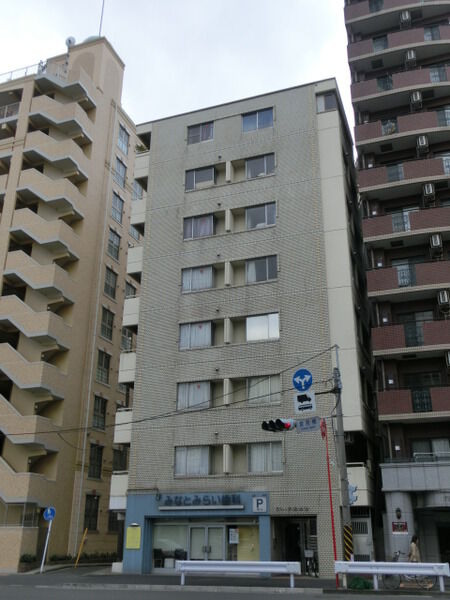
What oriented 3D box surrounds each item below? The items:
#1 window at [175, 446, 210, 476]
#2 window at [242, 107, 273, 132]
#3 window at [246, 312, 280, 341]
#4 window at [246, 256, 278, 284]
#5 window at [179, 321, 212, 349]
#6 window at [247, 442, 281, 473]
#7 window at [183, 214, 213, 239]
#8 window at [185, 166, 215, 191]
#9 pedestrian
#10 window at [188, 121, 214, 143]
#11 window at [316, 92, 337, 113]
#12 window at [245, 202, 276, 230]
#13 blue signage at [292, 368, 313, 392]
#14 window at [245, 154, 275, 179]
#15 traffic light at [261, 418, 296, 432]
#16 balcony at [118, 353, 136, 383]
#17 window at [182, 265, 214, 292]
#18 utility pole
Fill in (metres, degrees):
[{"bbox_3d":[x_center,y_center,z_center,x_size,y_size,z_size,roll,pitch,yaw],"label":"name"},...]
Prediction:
[{"bbox_3d":[-1.422,6.949,24.709,1.629,1.194,0.140,-7,-23,18],"label":"window"},{"bbox_3d":[1.734,-9.381,29.979,1.661,1.173,0.140,-7,-23,18],"label":"window"},{"bbox_3d":[1.723,1.278,26.062,1.589,1.322,0.120,-7,-24,18],"label":"window"},{"bbox_3d":[1.741,-1.387,26.809,1.469,1.241,0.140,-7,-23,18],"label":"window"},{"bbox_3d":[-1.410,1.675,27.075,1.668,1.332,0.120,-7,-24,18],"label":"window"},{"bbox_3d":[1.679,6.595,23.866,1.545,1.332,0.120,-7,-24,18],"label":"window"},{"bbox_3d":[-1.327,-3.686,28.886,1.633,1.259,0.140,-7,-23,18],"label":"window"},{"bbox_3d":[-1.341,-6.474,30.438,1.668,1.342,0.120,-7,-24,18],"label":"window"},{"bbox_3d":[6.437,8.739,19.210,0.380,1.580,0.460,-7,-23,18],"label":"pedestrian"},{"bbox_3d":[-1.365,-9.227,31.592,1.570,1.274,0.120,-7,-24,18],"label":"window"},{"bbox_3d":[5.239,-10.242,29.531,0.985,1.226,0.120,-7,-24,18],"label":"window"},{"bbox_3d":[1.788,-4.057,27.849,1.462,1.180,0.140,-7,-23,18],"label":"window"},{"bbox_3d":[2.911,3.004,21.400,0.900,0.900,0.060,-17,-28,36],"label":"blue signage"},{"bbox_3d":[1.799,-6.702,28.893,1.490,1.228,0.140,-7,-23,18],"label":"window"},{"bbox_3d":[2.020,4.758,21.600,1.200,0.400,0.420,-20,-29,41],"label":"traffic light"},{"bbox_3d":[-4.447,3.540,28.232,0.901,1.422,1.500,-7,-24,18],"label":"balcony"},{"bbox_3d":[-1.387,-1.043,28.196,1.668,1.332,0.120,-7,-24,18],"label":"window"},{"bbox_3d":[4.107,5.499,19.885,0.320,8.098,0.320,-7,-23,18],"label":"utility pole"}]

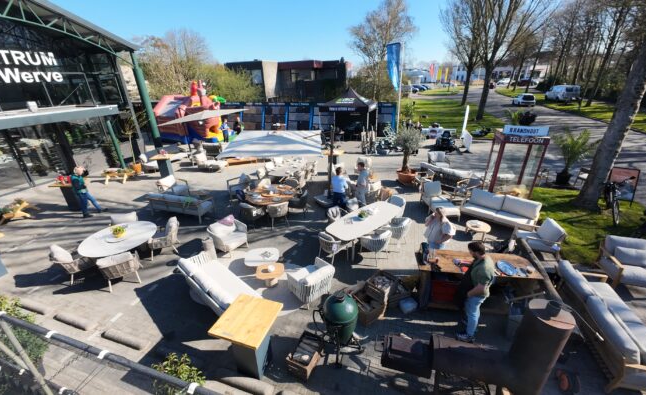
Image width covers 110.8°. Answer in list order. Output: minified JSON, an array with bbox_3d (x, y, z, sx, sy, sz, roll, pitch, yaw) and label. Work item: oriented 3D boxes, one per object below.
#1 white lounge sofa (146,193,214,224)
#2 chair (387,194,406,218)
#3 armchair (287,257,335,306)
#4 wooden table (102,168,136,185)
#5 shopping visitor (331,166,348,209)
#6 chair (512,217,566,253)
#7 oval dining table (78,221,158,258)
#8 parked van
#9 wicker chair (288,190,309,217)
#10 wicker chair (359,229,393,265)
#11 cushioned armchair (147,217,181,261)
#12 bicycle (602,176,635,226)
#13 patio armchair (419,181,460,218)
[{"bbox_3d":[-5.324,0.329,8.493,2.275,0.777,0.767,6,24,15],"label":"white lounge sofa"},{"bbox_3d":[2.291,0.466,7.057,0.600,0.780,0.580,-18,28,-31],"label":"chair"},{"bbox_3d":[-0.241,1.841,4.923,0.732,0.738,0.684,-20,30,-37],"label":"armchair"},{"bbox_3d":[-9.617,-0.976,10.674,1.250,0.520,0.620,2,25,5],"label":"wooden table"},{"bbox_3d":[0.551,-0.222,7.628,0.500,1.700,0.420,9,27,24],"label":"shopping visitor"},{"bbox_3d":[5.317,1.009,5.607,0.750,0.780,0.740,8,26,18],"label":"chair"},{"bbox_3d":[-5.100,1.339,5.802,1.520,0.750,1.520,-2,24,1],"label":"oval dining table"},{"bbox_3d":[34.455,-14.930,32.000,1.900,2.100,4.700,7,26,16],"label":"parked van"},{"bbox_3d":[-0.777,0.205,7.538,0.600,0.780,0.600,0,25,3],"label":"wicker chair"},{"bbox_3d":[1.238,1.124,5.498,0.620,0.780,0.600,-22,33,-38],"label":"wicker chair"},{"bbox_3d":[-4.556,1.155,6.446,0.640,0.870,0.620,-12,26,-24],"label":"cushioned armchair"},{"bbox_3d":[8.863,0.146,6.791,1.750,1.100,0.600,-20,30,-35],"label":"bicycle"},{"bbox_3d":[3.951,0.060,7.593,0.820,0.860,0.900,0,25,3],"label":"patio armchair"}]

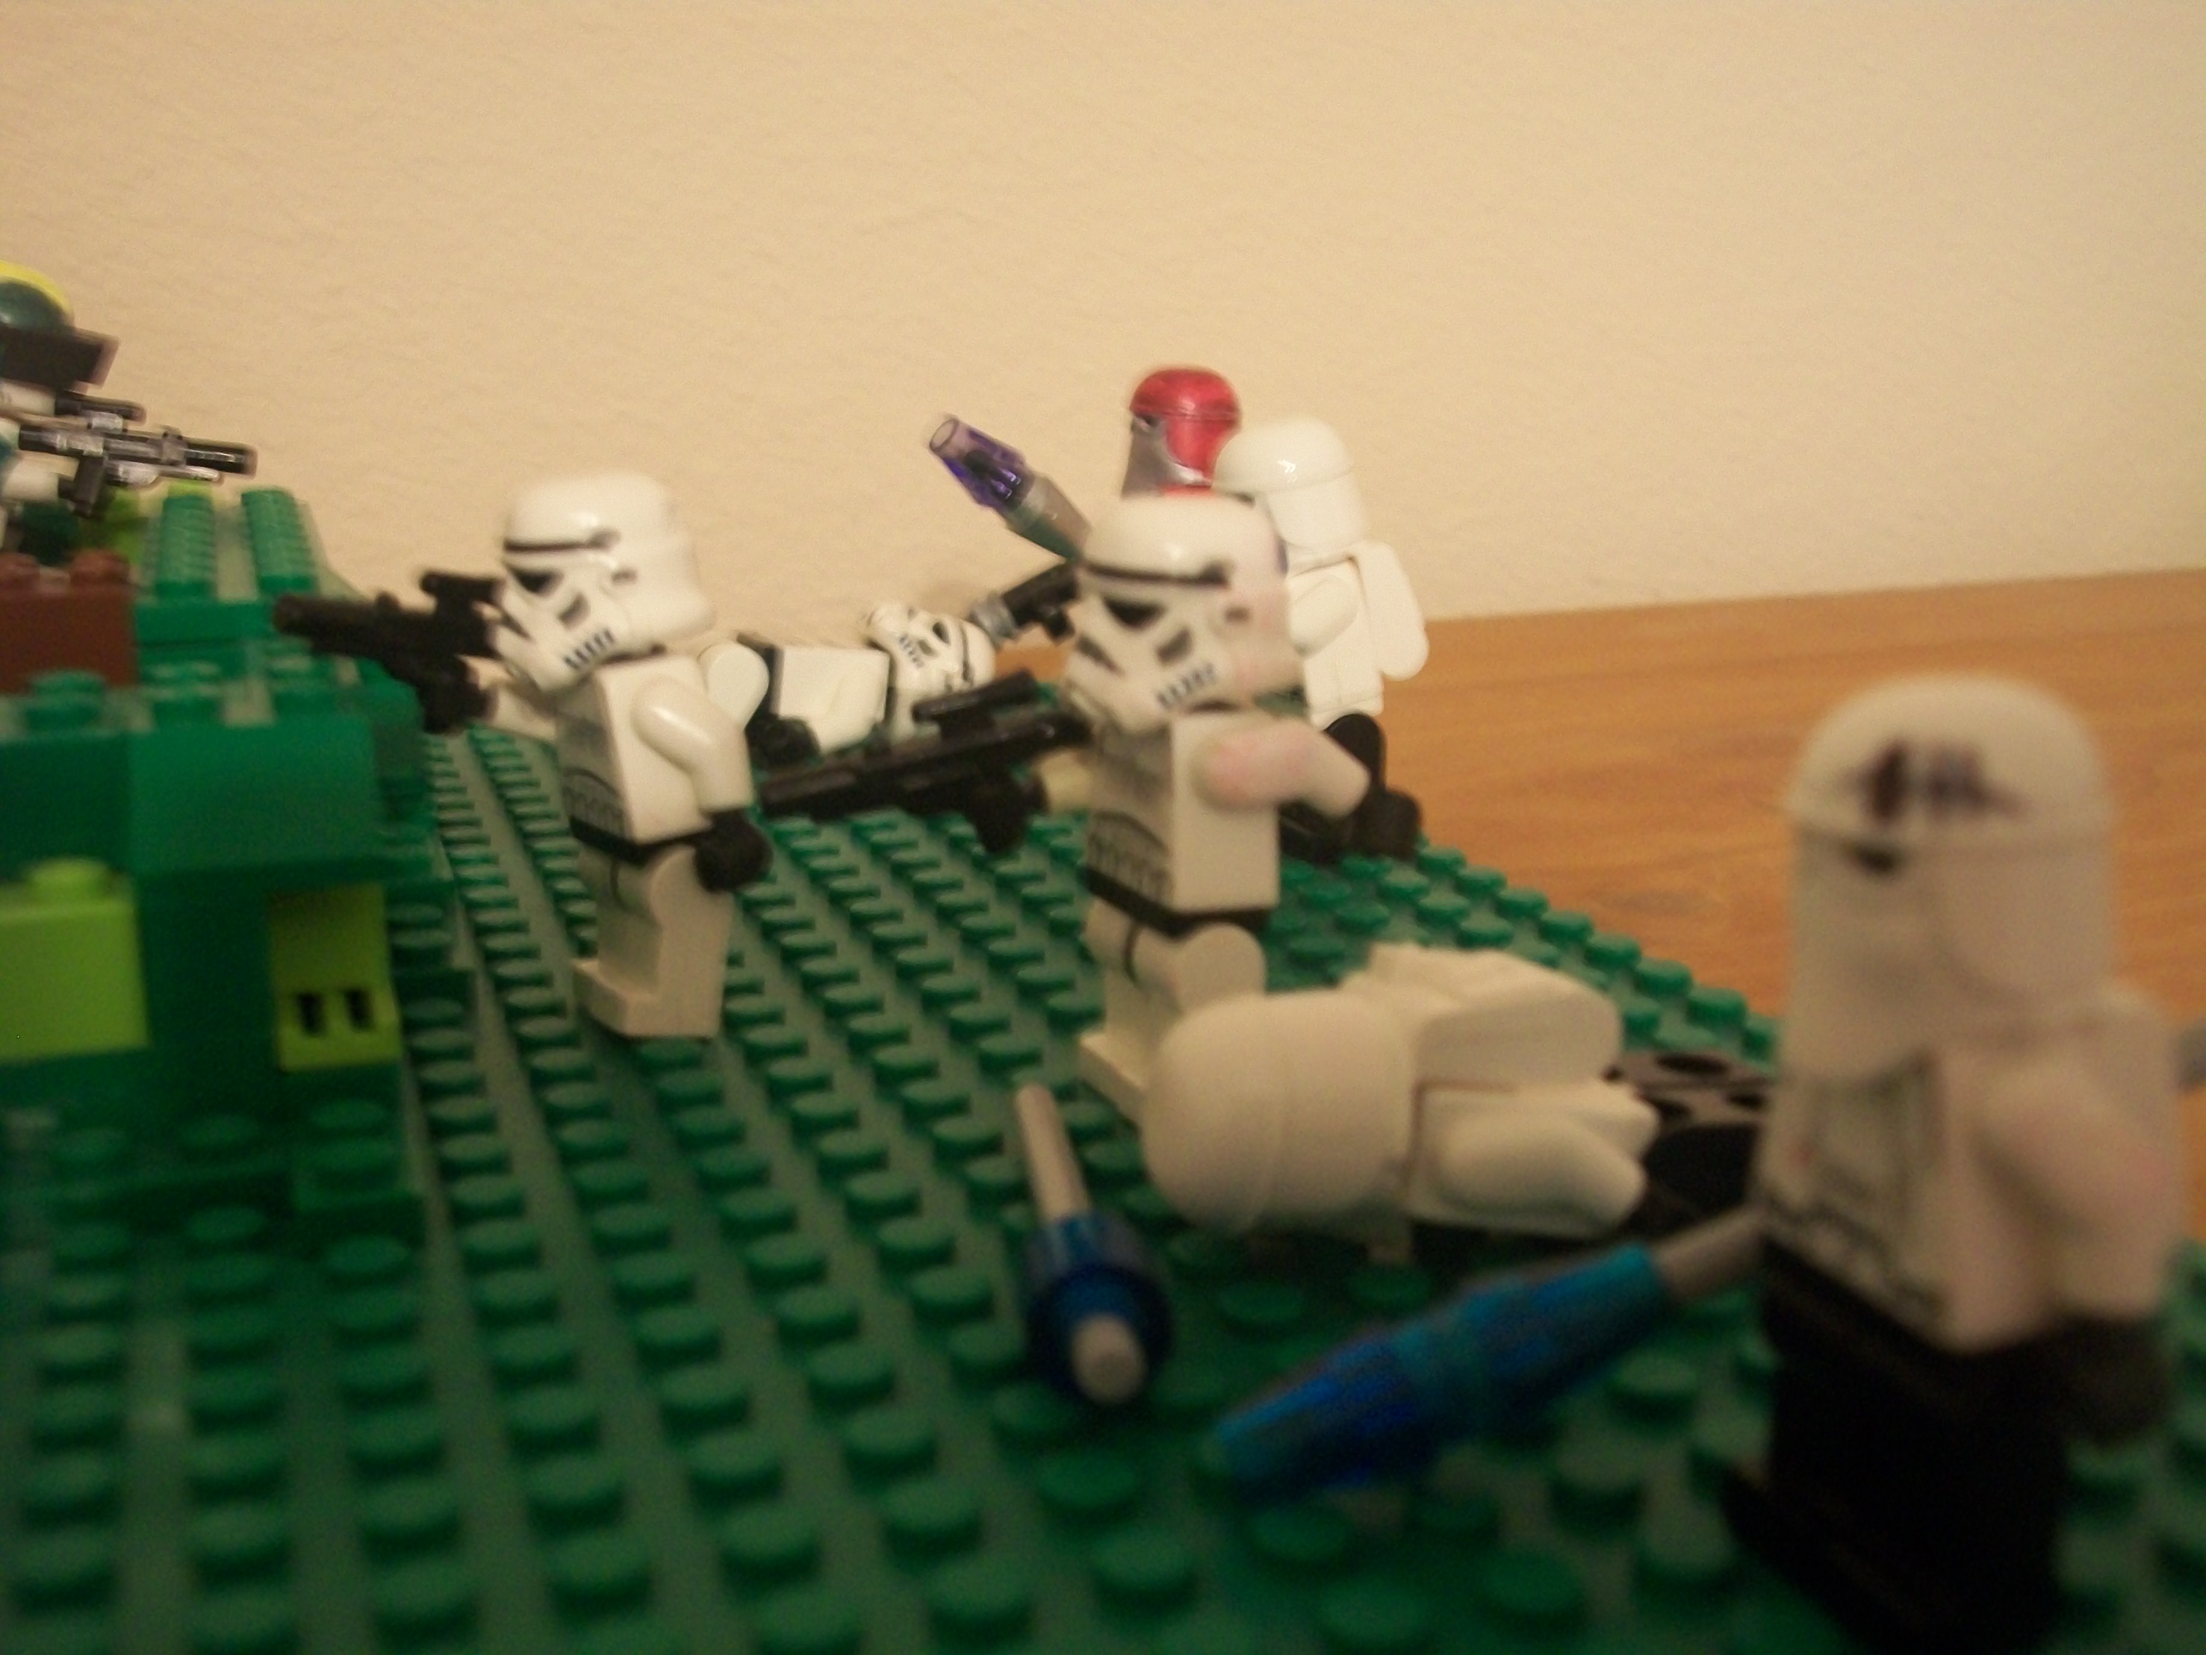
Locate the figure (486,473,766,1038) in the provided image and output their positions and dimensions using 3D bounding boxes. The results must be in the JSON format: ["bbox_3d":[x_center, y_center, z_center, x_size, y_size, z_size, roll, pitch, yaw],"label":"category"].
[{"bbox_3d":[-0.038,-0.005,0.196,0.020,0.043,0.023,-7,15,-24],"label":"figure"}]

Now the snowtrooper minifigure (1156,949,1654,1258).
[{"bbox_3d":[0.024,0.017,0.146,0.043,0.016,0.023,5,7,-8],"label":"snowtrooper minifigure"}]

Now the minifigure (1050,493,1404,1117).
[{"bbox_3d":[0.005,-0.001,0.178,0.021,0.043,0.023,-6,15,-22],"label":"minifigure"}]

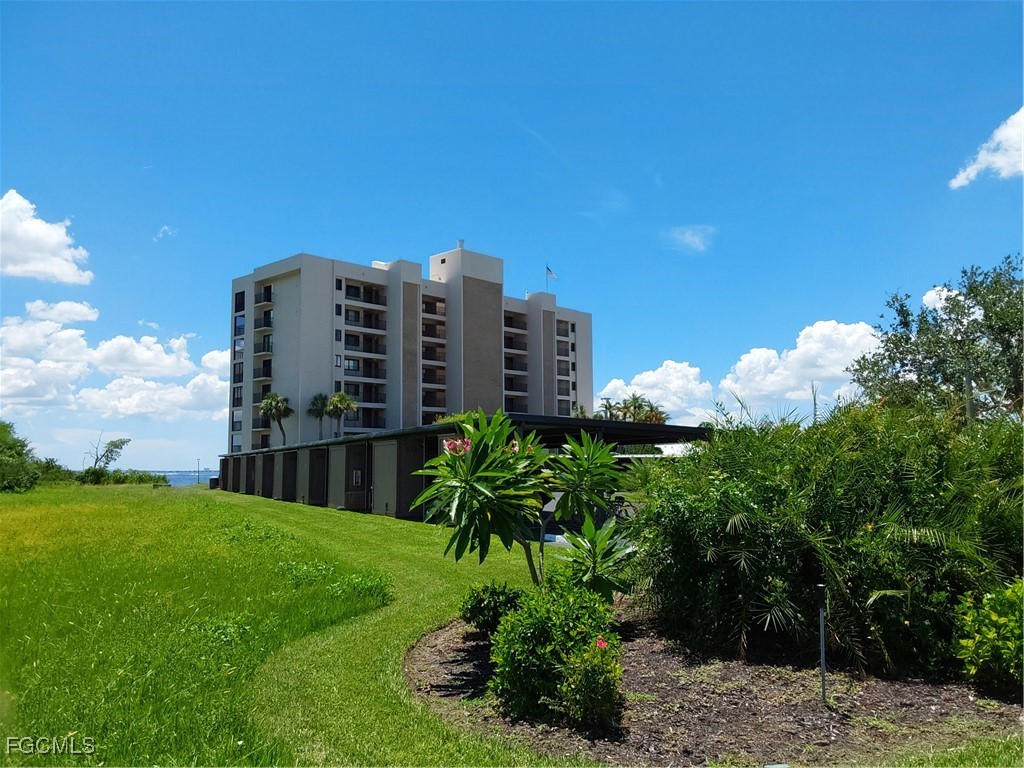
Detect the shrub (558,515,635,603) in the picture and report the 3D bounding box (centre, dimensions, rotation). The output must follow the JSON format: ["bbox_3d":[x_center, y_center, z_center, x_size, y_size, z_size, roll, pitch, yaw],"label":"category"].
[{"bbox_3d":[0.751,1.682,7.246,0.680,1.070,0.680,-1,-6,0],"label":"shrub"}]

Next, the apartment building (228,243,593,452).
[{"bbox_3d":[-9.021,-1.433,105.013,16.650,27.420,48.290,-6,-8,43],"label":"apartment building"}]

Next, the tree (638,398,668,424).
[{"bbox_3d":[16.914,6.510,97.519,3.700,9.520,3.700,-1,-6,0],"label":"tree"}]

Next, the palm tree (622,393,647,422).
[{"bbox_3d":[14.849,6.213,99.467,3.400,10.550,3.400,-1,-6,0],"label":"palm tree"}]

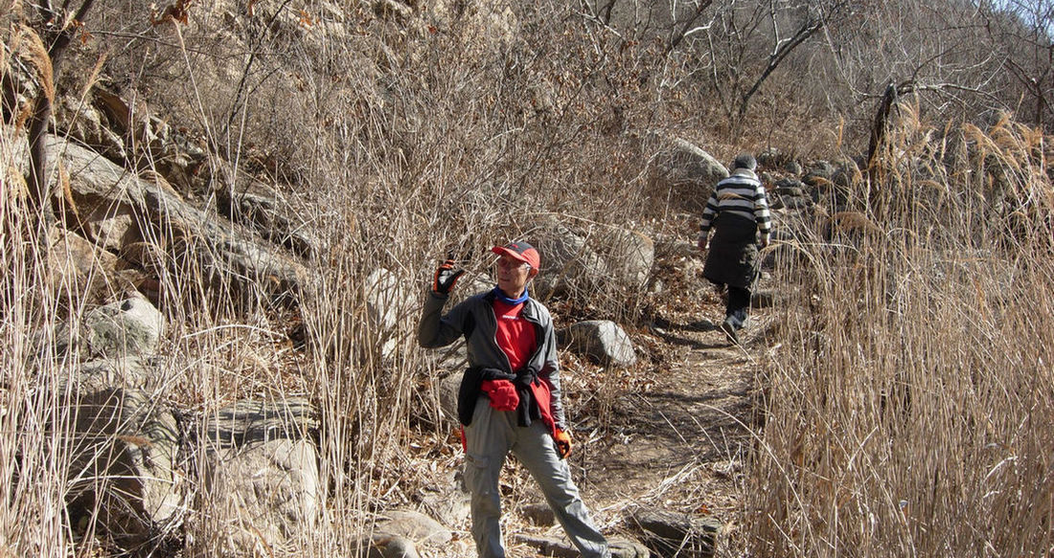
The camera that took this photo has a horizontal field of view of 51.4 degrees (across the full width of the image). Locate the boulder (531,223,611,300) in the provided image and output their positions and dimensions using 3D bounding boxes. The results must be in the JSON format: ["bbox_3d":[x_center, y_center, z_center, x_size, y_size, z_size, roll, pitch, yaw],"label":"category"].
[{"bbox_3d":[0.381,-0.154,9.800,0.700,0.640,0.620,0,3,0],"label":"boulder"}]

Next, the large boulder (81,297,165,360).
[{"bbox_3d":[-2.727,0.330,7.400,0.540,0.410,0.480,-1,4,-19],"label":"large boulder"}]

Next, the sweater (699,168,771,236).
[{"bbox_3d":[1.768,-0.650,9.300,0.580,0.560,0.320,2,-5,5],"label":"sweater"}]

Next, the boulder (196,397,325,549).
[{"bbox_3d":[-1.461,1.070,6.000,0.640,0.680,0.600,-1,4,-19],"label":"boulder"}]

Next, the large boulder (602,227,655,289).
[{"bbox_3d":[0.887,-0.180,9.800,0.460,0.530,0.480,0,3,0],"label":"large boulder"}]

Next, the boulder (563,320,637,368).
[{"bbox_3d":[0.527,0.481,8.100,0.570,0.340,0.420,0,3,0],"label":"boulder"}]

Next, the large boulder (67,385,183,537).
[{"bbox_3d":[-2.200,1.012,6.000,0.600,0.700,0.600,-1,4,-19],"label":"large boulder"}]

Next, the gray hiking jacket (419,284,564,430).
[{"bbox_3d":[-0.166,0.377,5.200,0.650,0.620,0.360,0,3,-5],"label":"gray hiking jacket"}]

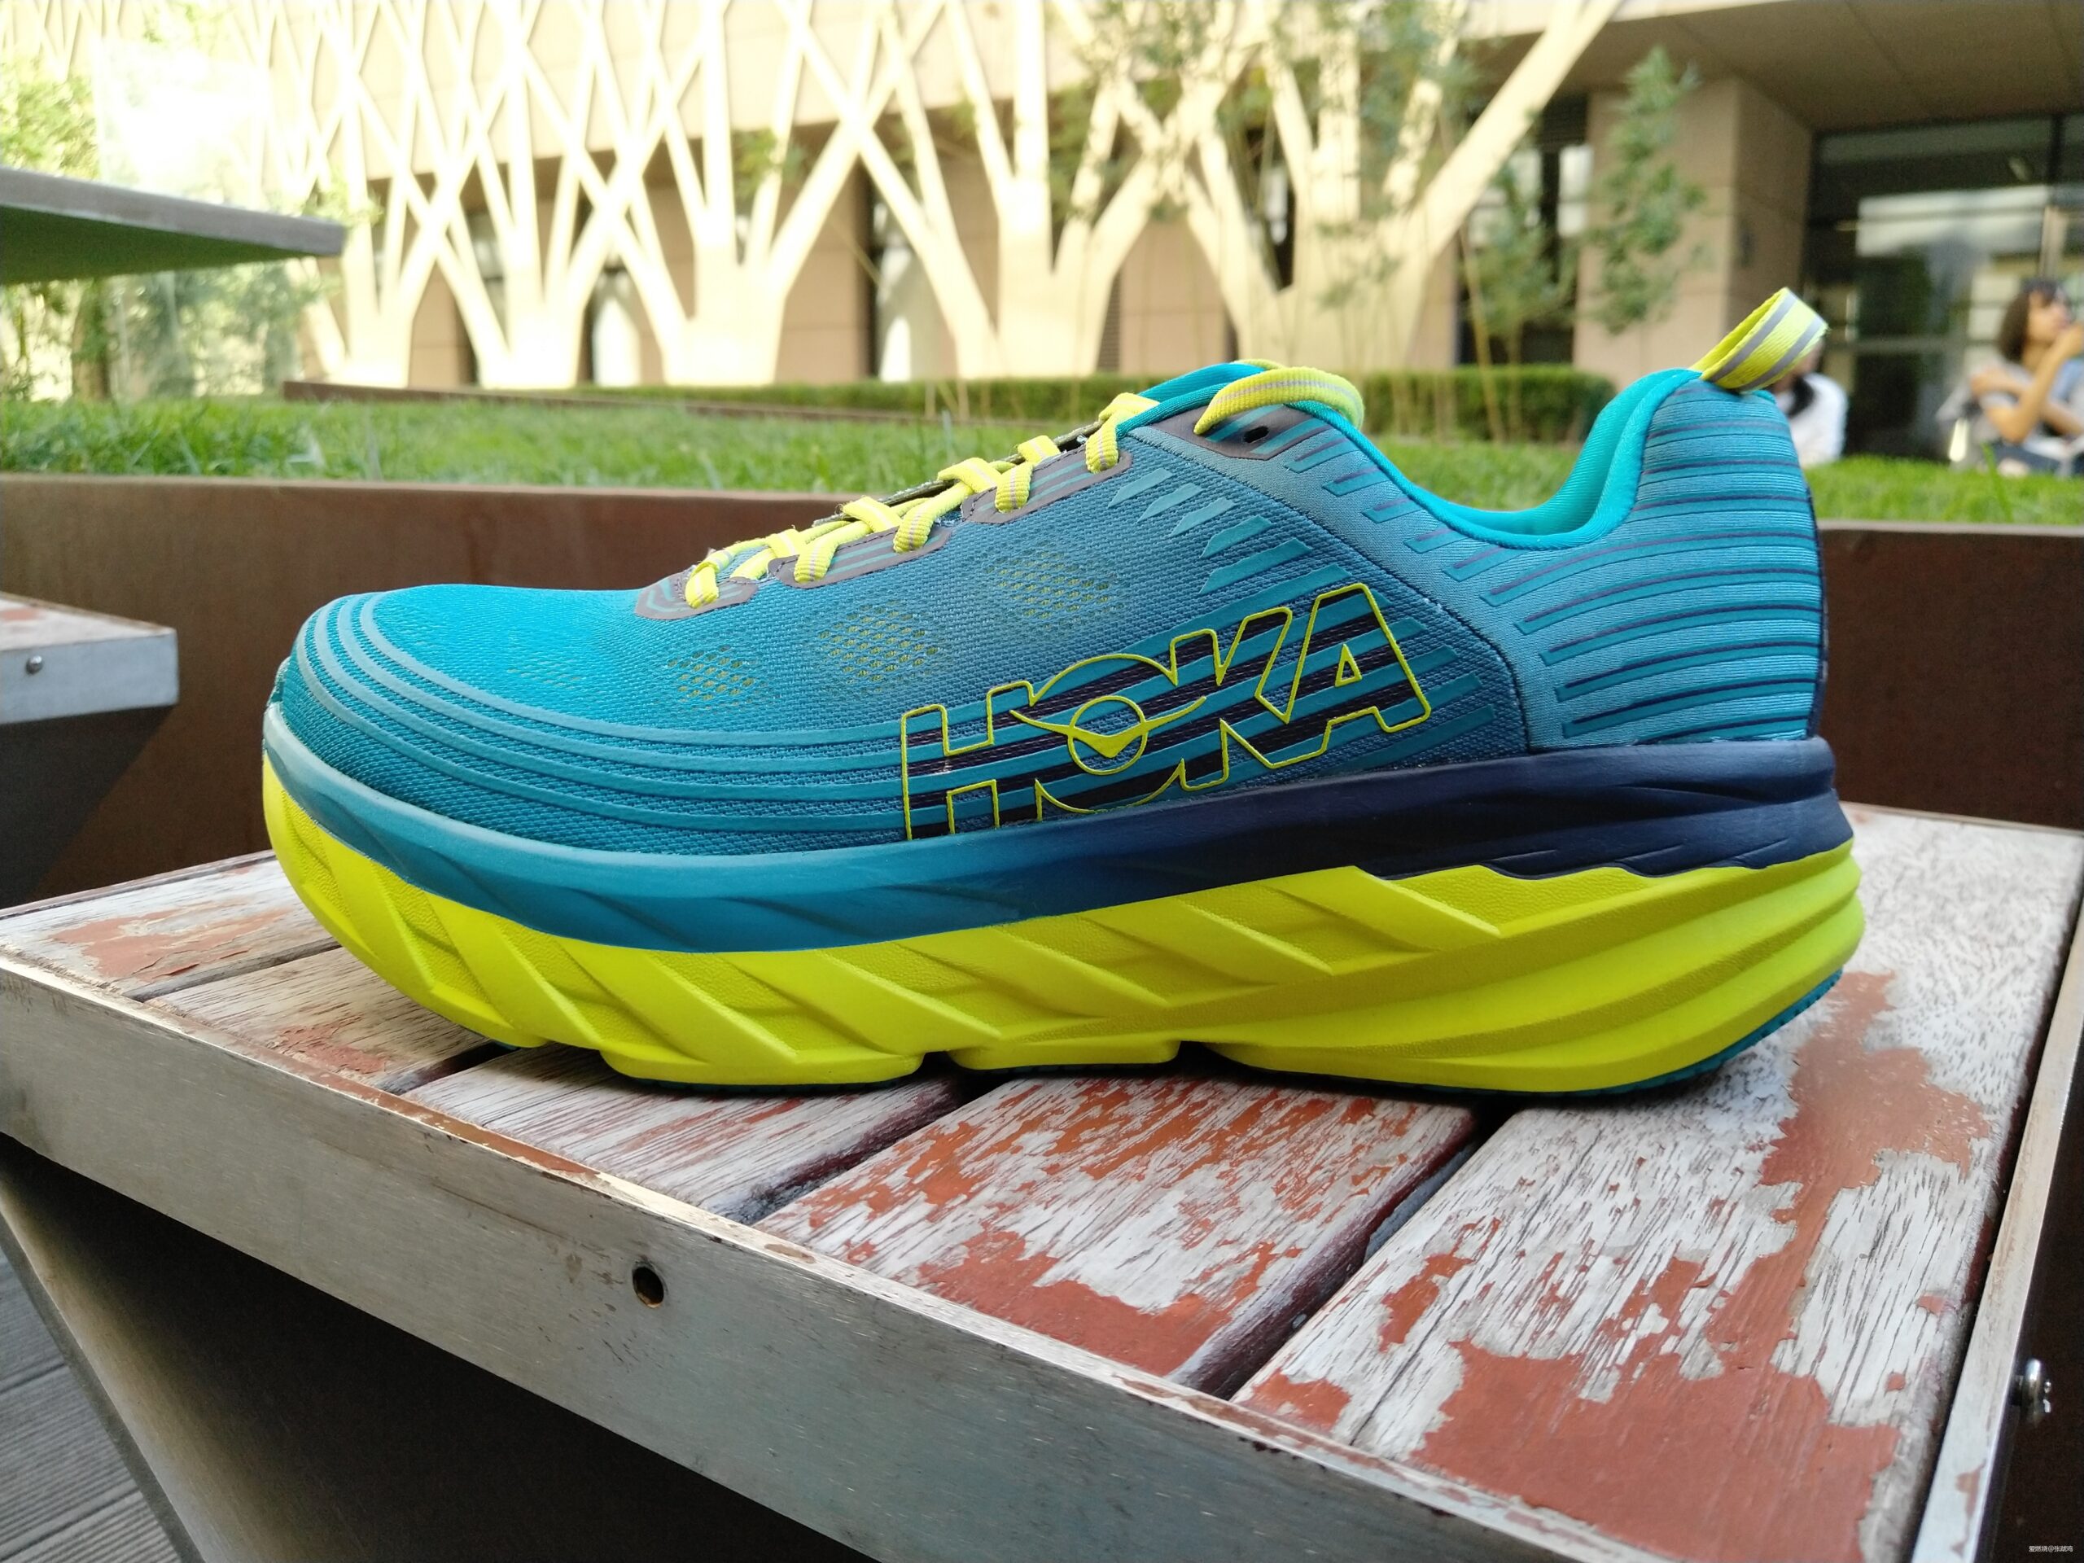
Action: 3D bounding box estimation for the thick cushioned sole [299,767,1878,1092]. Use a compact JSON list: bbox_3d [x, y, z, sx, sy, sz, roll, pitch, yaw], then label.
[{"bbox_3d":[0.000,0.017,0.318,0.303,0.050,0.115,1,13,4],"label":"thick cushioned sole"}]

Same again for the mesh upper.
[{"bbox_3d":[-0.004,-0.036,0.306,0.288,0.082,0.106,1,13,4],"label":"mesh upper"}]

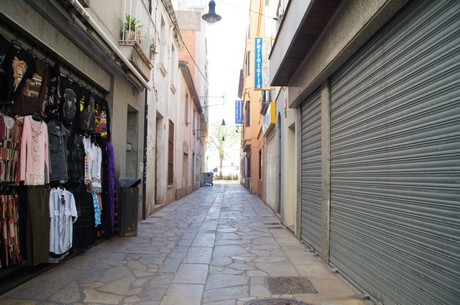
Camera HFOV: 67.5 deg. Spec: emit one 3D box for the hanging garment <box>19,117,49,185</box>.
[{"bbox_3d":[-2.188,-0.010,3.879,0.130,0.749,0.460,1,-4,-1],"label":"hanging garment"}]

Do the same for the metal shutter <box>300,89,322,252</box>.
[{"bbox_3d":[1.318,0.296,5.644,0.080,2.431,1.219,1,-4,-1],"label":"metal shutter"}]

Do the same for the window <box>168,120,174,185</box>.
[{"bbox_3d":[-2.409,0.035,14.111,0.120,2.551,1.250,1,-4,-1],"label":"window"}]

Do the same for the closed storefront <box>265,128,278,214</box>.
[{"bbox_3d":[1.389,0.648,11.784,0.100,2.506,3.000,1,-4,1],"label":"closed storefront"}]

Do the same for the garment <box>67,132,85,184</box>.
[{"bbox_3d":[-2.214,0.096,4.941,0.130,0.712,0.450,1,-4,-1],"label":"garment"}]

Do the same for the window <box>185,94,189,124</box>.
[{"bbox_3d":[-2.524,-2.558,20.210,0.120,1.599,1.200,1,-4,-1],"label":"window"}]

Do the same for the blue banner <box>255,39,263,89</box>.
[{"bbox_3d":[0.848,-2.634,10.192,0.228,1.480,0.150,1,-4,-1],"label":"blue banner"}]

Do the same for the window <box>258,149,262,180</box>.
[{"bbox_3d":[1.510,0.615,16.979,0.120,1.465,1.400,0,-4,2],"label":"window"}]

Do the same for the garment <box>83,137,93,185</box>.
[{"bbox_3d":[-2.226,0.156,5.416,0.130,0.774,0.380,1,-4,-1],"label":"garment"}]

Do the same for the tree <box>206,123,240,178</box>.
[{"bbox_3d":[-0.935,-0.200,46.000,4.942,7.613,4.942,1,-4,-1],"label":"tree"}]

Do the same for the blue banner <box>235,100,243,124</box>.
[{"bbox_3d":[0.767,-3.443,29.680,0.621,2.025,0.180,1,-4,-1],"label":"blue banner"}]

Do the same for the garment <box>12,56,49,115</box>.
[{"bbox_3d":[-2.177,-0.702,3.801,0.130,0.523,0.520,1,-4,-1],"label":"garment"}]

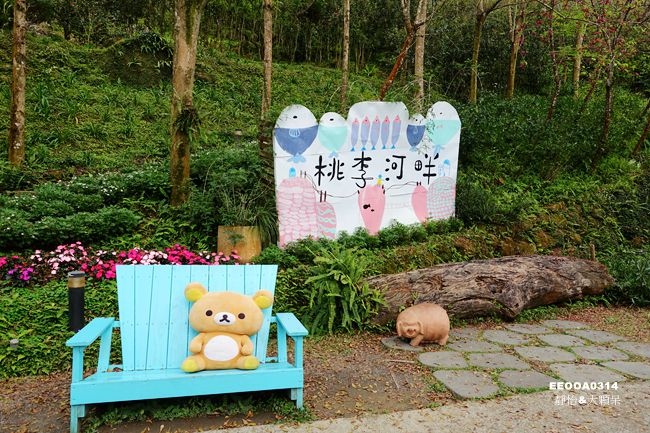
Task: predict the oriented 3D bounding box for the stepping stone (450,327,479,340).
[{"bbox_3d":[1.740,1.496,5.463,0.460,0.045,0.520,1,-1,-6],"label":"stepping stone"}]

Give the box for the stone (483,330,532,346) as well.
[{"bbox_3d":[2.150,1.428,5.090,0.500,0.050,0.600,0,0,-8],"label":"stone"}]

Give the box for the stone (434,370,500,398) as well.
[{"bbox_3d":[1.236,1.465,3.783,0.510,0.045,0.630,1,-1,-3],"label":"stone"}]

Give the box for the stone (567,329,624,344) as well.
[{"bbox_3d":[3.260,1.429,5.150,0.520,0.050,0.510,0,0,-10],"label":"stone"}]

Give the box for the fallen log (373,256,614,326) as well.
[{"bbox_3d":[2.859,1.101,6.968,4.700,0.850,0.820,1,-1,-21],"label":"fallen log"}]

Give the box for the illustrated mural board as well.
[{"bbox_3d":[0.776,-0.776,8.000,3.470,2.680,0.060,-2,0,-6],"label":"illustrated mural board"}]

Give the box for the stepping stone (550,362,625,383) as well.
[{"bbox_3d":[2.360,1.423,3.930,0.550,0.050,0.470,0,0,-1],"label":"stepping stone"}]

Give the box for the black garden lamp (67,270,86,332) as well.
[{"bbox_3d":[-2.605,0.935,4.550,0.170,0.720,0.170,0,0,0],"label":"black garden lamp"}]

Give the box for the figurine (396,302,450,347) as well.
[{"bbox_3d":[1.132,1.193,4.930,0.630,0.460,0.470,0,0,-44],"label":"figurine"}]

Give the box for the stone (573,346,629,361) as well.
[{"bbox_3d":[2.860,1.426,4.520,0.510,0.050,0.450,0,0,-3],"label":"stone"}]

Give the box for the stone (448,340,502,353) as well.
[{"bbox_3d":[1.686,1.488,4.913,0.570,0.045,0.460,1,-1,-6],"label":"stone"}]

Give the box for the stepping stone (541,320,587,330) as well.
[{"bbox_3d":[3.150,1.431,5.700,0.510,0.050,0.440,0,0,-5],"label":"stepping stone"}]

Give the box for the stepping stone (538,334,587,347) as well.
[{"bbox_3d":[2.880,1.516,5.243,0.530,0.045,0.520,1,-1,-8],"label":"stepping stone"}]

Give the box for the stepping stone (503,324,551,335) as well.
[{"bbox_3d":[2.750,1.520,5.803,0.560,0.045,0.520,1,-1,-10],"label":"stepping stone"}]

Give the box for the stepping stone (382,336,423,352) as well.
[{"bbox_3d":[0.891,1.473,4.983,0.500,0.045,0.560,1,-1,0],"label":"stepping stone"}]

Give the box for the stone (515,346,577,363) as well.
[{"bbox_3d":[2.300,1.425,4.450,0.550,0.050,0.490,0,0,-2],"label":"stone"}]

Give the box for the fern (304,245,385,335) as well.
[{"bbox_3d":[0.252,0.914,5.740,1.030,1.100,0.850,1,-1,0],"label":"fern"}]

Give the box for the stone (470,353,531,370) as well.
[{"bbox_3d":[1.751,1.483,4.408,0.560,0.045,0.490,1,-1,-3],"label":"stone"}]

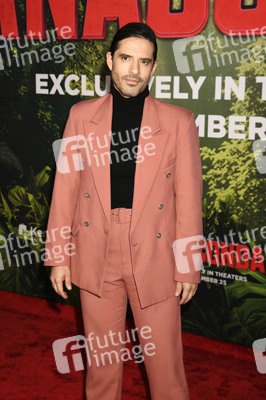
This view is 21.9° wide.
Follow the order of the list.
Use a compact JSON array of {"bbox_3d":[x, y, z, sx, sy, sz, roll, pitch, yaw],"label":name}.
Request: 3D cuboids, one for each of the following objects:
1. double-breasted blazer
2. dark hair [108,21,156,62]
[{"bbox_3d":[-0.035,-0.002,2.498,0.580,0.750,0.300,4,12,20],"label":"double-breasted blazer"},{"bbox_3d":[0.002,-0.525,2.360,0.163,0.170,0.205,5,14,-11],"label":"dark hair"}]

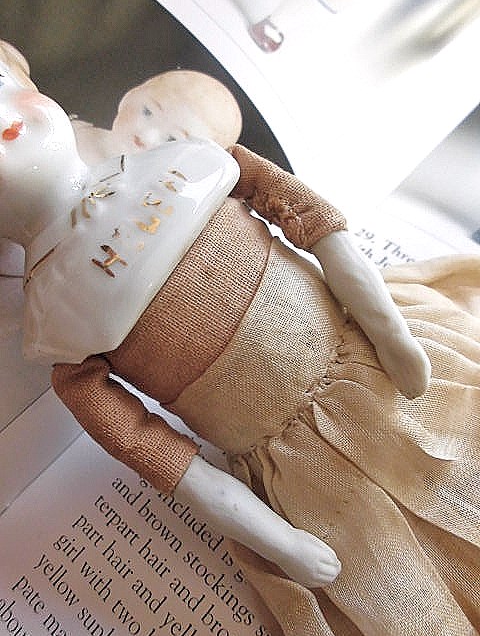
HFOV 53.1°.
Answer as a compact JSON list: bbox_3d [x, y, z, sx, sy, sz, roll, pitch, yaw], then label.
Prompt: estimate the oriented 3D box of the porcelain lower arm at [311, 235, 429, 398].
[{"bbox_3d":[0.021,-0.002,0.081,0.009,0.008,0.034,-15,57,-4],"label":"porcelain lower arm"}]

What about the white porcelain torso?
[{"bbox_3d":[-0.023,-0.015,0.100,0.036,0.026,0.056,29,71,22],"label":"white porcelain torso"}]

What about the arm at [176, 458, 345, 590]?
[{"bbox_3d":[0.002,0.032,0.078,0.031,0.008,0.009,24,62,23],"label":"arm"}]

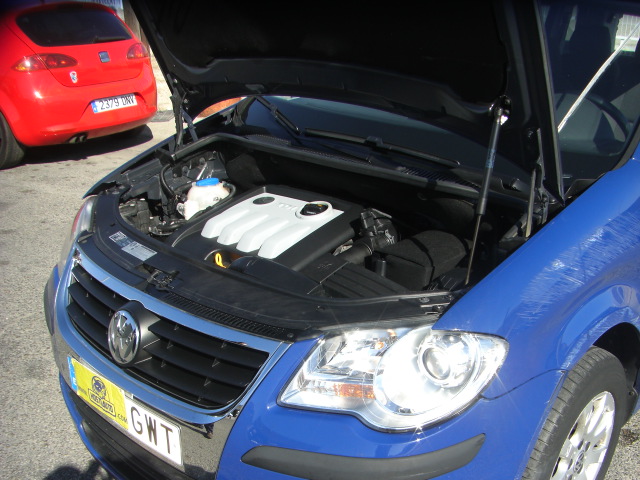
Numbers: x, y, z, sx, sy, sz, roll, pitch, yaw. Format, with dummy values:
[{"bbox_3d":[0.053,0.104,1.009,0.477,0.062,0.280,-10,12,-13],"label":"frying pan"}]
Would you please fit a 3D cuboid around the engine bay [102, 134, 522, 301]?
[{"bbox_3d":[-0.119,0.005,2.165,1.360,0.400,0.760,16,26,40],"label":"engine bay"}]

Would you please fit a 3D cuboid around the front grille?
[{"bbox_3d":[-0.468,0.242,1.850,0.860,0.200,0.150,16,26,40],"label":"front grille"}]

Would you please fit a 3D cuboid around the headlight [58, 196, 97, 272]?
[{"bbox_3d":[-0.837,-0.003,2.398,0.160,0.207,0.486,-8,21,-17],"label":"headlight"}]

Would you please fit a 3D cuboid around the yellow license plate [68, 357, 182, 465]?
[{"bbox_3d":[-0.518,0.442,1.860,0.520,0.110,0.020,16,26,40],"label":"yellow license plate"}]

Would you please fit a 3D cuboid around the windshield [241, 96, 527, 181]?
[{"bbox_3d":[0.437,-0.653,2.574,1.420,0.200,0.880,16,62,40],"label":"windshield"}]

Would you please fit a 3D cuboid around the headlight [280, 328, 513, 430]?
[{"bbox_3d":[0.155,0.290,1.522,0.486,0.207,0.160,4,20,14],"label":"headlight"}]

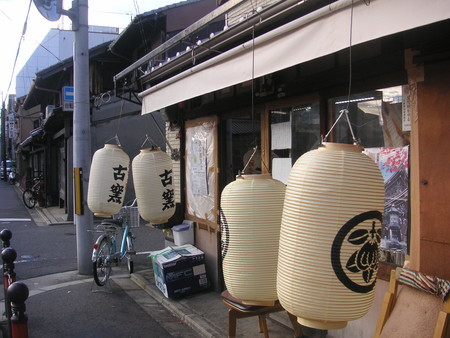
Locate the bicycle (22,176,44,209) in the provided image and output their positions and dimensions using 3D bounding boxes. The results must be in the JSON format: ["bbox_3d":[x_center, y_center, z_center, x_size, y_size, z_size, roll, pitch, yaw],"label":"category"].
[{"bbox_3d":[-6.860,0.860,17.500,0.560,1.050,1.720,0,1,6],"label":"bicycle"}]

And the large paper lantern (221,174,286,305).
[{"bbox_3d":[0.254,0.560,3.880,0.550,1.020,0.550,-2,1,3],"label":"large paper lantern"}]

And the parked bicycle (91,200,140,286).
[{"bbox_3d":[-1.500,1.020,6.750,0.560,1.080,1.720,0,1,8],"label":"parked bicycle"}]

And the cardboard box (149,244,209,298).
[{"bbox_3d":[-0.534,1.205,5.720,0.490,0.390,0.580,-10,5,-20],"label":"cardboard box"}]

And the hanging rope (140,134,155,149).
[{"bbox_3d":[-1.030,-0.366,6.400,0.200,0.180,0.060,0,1,-9],"label":"hanging rope"}]

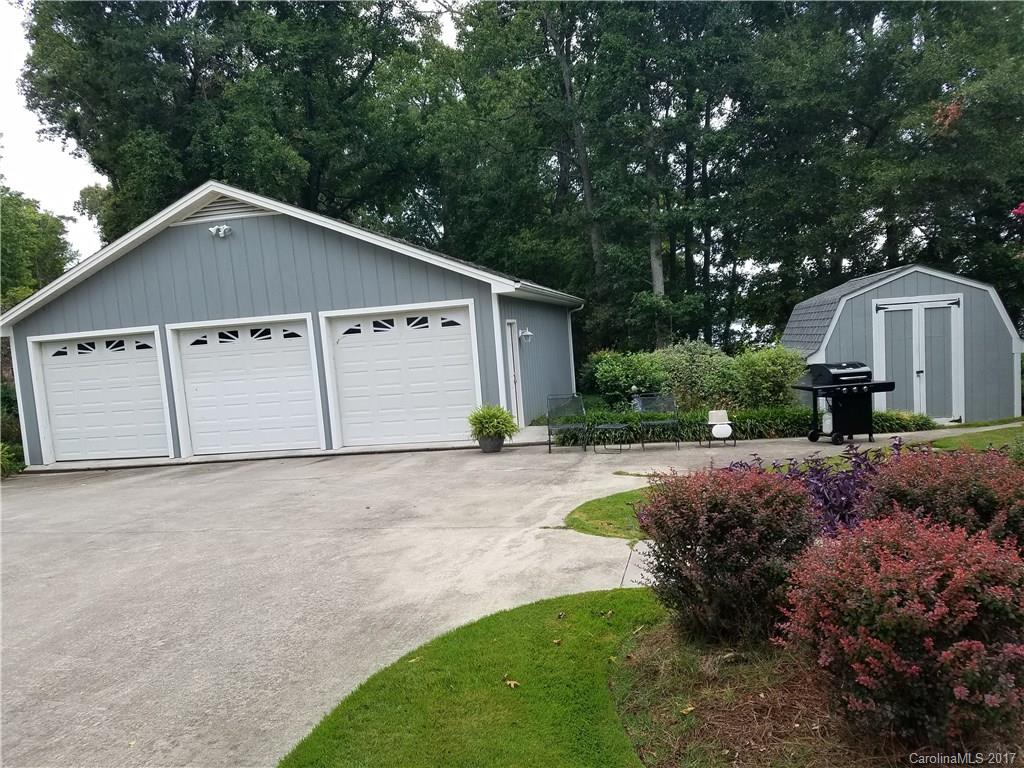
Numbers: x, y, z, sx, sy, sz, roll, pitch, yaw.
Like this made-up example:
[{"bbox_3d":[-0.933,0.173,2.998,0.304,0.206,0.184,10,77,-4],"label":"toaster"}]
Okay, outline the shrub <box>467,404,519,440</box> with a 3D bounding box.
[{"bbox_3d":[-0.322,0.662,13.050,0.860,0.600,0.860,-5,5,-2],"label":"shrub"}]

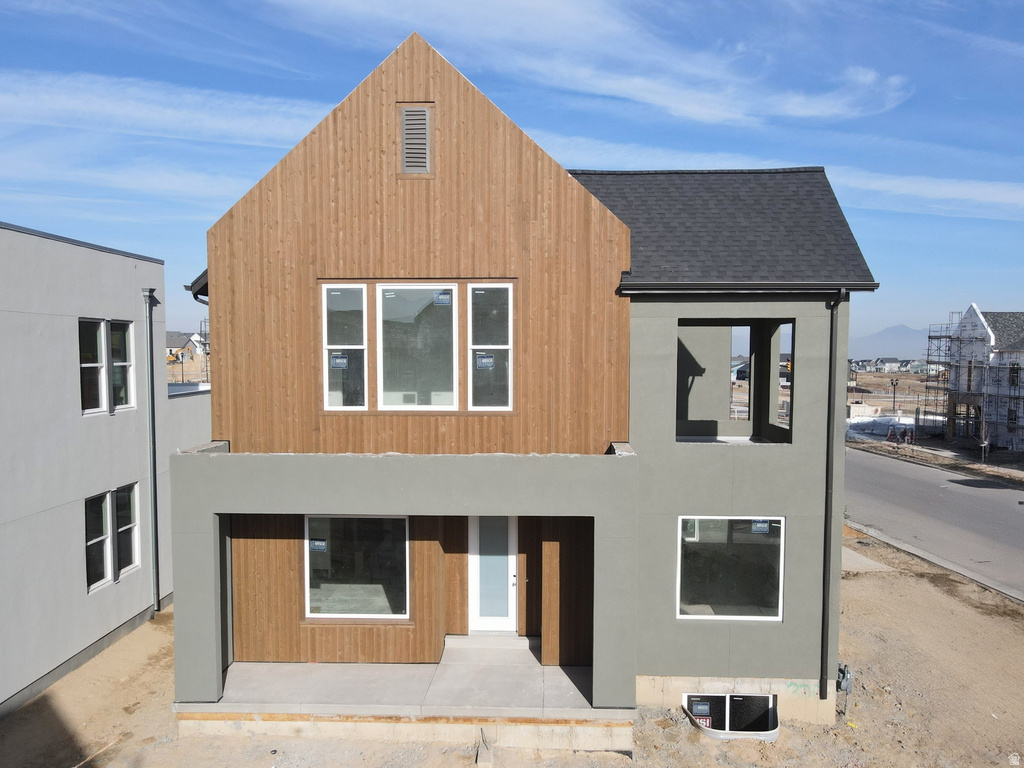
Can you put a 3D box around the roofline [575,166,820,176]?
[{"bbox_3d":[3.555,-4.115,13.782,4.985,0.173,0.286,0,3,2],"label":"roofline"}]

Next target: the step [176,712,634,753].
[{"bbox_3d":[-1.714,5.439,11.281,7.171,0.500,0.337,0,3,2],"label":"step"}]

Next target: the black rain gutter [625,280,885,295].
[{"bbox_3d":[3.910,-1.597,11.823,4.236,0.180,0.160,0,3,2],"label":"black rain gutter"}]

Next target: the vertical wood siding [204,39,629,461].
[{"bbox_3d":[-1.625,-2.256,12.136,7.211,7.242,0.286,0,3,2],"label":"vertical wood siding"}]

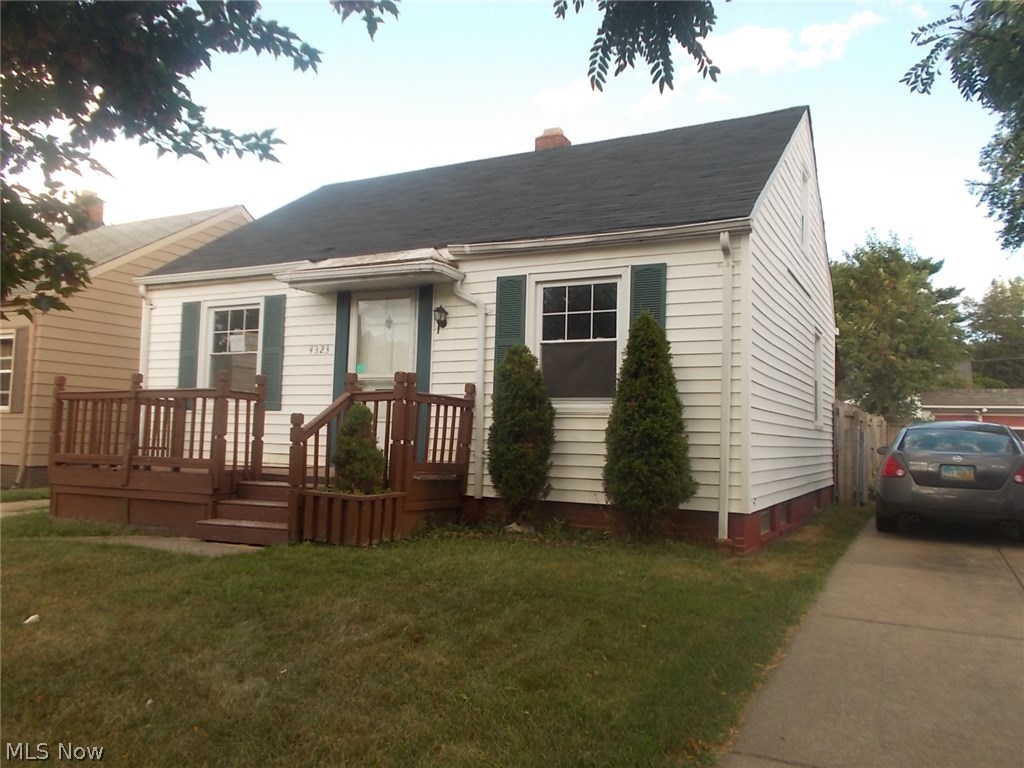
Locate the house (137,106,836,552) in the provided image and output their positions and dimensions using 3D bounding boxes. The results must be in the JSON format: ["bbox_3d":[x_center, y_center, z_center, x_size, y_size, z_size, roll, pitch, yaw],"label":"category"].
[{"bbox_3d":[0.078,-1.093,12.747,9.140,5.980,7.850,0,-4,28],"label":"house"}]

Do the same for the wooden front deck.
[{"bbox_3d":[-2.995,0.751,8.807,4.700,1.670,2.300,0,-4,28],"label":"wooden front deck"}]

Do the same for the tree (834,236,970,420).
[{"bbox_3d":[10.441,-0.662,21.444,4.700,7.014,4.700,0,-4,28],"label":"tree"}]

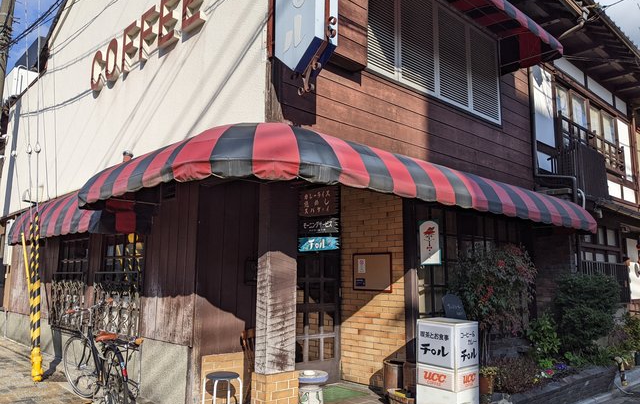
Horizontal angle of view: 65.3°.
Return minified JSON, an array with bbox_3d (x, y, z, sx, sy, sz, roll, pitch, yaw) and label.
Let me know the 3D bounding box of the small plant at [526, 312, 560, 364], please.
[{"bbox_3d":[2.791,1.718,6.251,0.450,0.620,0.420,8,-11,-43],"label":"small plant"}]

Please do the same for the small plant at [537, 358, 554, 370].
[{"bbox_3d":[2.832,2.041,6.270,0.210,0.150,0.190,9,-12,-42],"label":"small plant"}]

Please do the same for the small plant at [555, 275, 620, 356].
[{"bbox_3d":[3.773,1.585,7.095,0.860,1.120,0.780,9,-12,-42],"label":"small plant"}]

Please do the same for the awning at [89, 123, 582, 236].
[{"bbox_3d":[0.728,-0.113,5.788,5.756,0.713,2.567,9,-12,-42],"label":"awning"}]

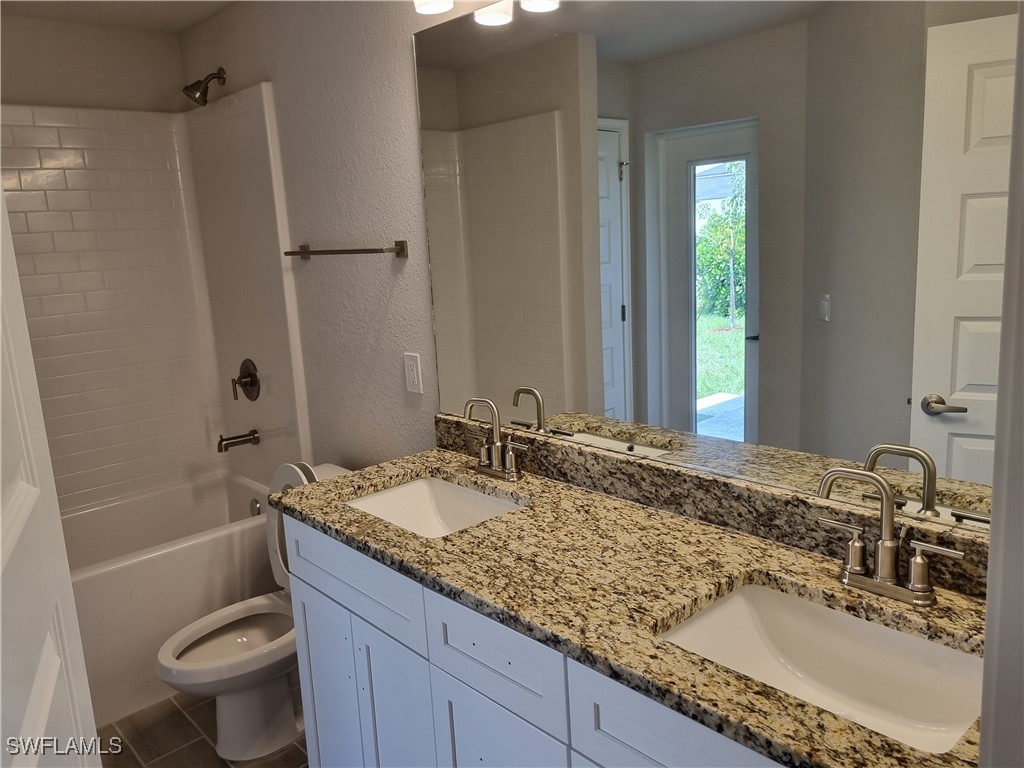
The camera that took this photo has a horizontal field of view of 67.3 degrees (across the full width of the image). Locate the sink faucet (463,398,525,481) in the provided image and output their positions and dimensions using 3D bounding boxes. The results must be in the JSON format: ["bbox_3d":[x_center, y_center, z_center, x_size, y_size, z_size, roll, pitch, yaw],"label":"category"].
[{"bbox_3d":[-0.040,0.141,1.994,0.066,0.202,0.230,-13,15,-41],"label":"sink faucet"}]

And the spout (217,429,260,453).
[{"bbox_3d":[-1.144,0.239,3.217,0.163,0.072,0.065,-13,15,-41],"label":"spout"}]

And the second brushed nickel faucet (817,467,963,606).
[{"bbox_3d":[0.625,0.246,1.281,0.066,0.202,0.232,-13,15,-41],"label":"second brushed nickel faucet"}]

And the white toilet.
[{"bbox_3d":[-0.726,0.701,2.440,0.760,0.850,0.450,-13,15,-41],"label":"white toilet"}]

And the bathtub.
[{"bbox_3d":[-1.567,0.825,2.847,1.507,0.535,0.753,-13,15,-41],"label":"bathtub"}]

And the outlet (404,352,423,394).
[{"bbox_3d":[-0.308,-0.036,2.374,0.008,0.121,0.076,-13,15,-41],"label":"outlet"}]

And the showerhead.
[{"bbox_3d":[-1.183,-1.142,2.953,0.156,0.151,0.096,-13,15,-41],"label":"showerhead"}]

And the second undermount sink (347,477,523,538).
[{"bbox_3d":[-0.183,0.372,1.873,0.300,0.160,0.420,-13,15,-41],"label":"second undermount sink"}]

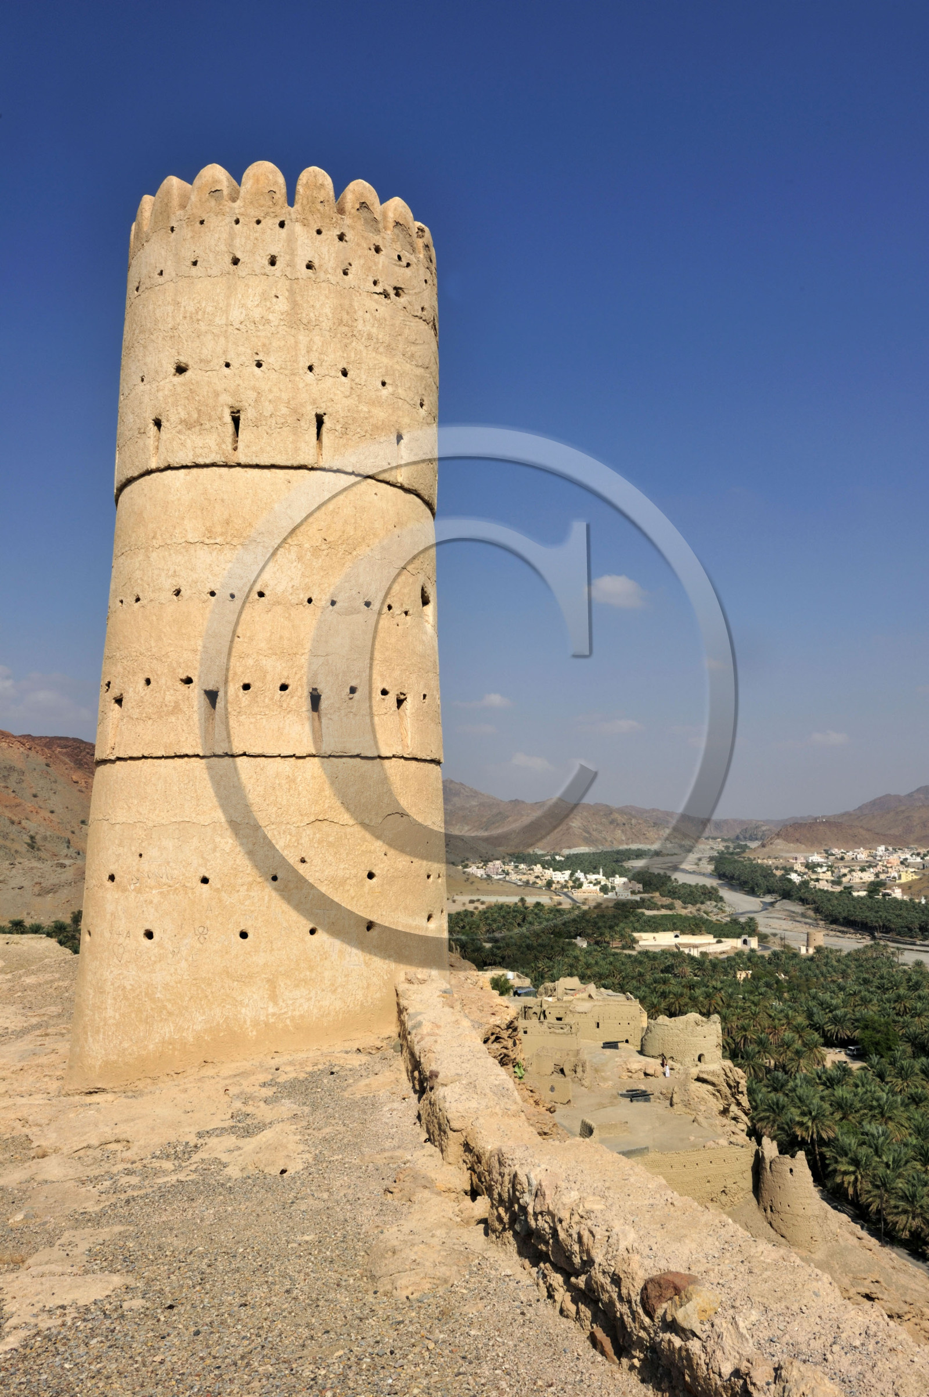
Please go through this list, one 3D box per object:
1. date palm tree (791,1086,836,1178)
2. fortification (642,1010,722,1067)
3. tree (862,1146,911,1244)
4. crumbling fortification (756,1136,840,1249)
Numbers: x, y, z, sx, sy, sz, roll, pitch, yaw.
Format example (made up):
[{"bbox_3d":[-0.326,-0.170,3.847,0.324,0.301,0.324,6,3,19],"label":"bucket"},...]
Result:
[{"bbox_3d":[49.590,61.690,143.000,6.300,12.200,6.300,0,-7,0],"label":"date palm tree"},{"bbox_3d":[28.280,44.030,131.000,10.200,5.900,9.900,0,-7,0],"label":"fortification"},{"bbox_3d":[50.950,60.220,122.000,6.200,10.800,6.200,0,-7,0],"label":"tree"},{"bbox_3d":[33.940,50.340,103.000,7.600,9.200,7.300,0,-7,0],"label":"crumbling fortification"}]

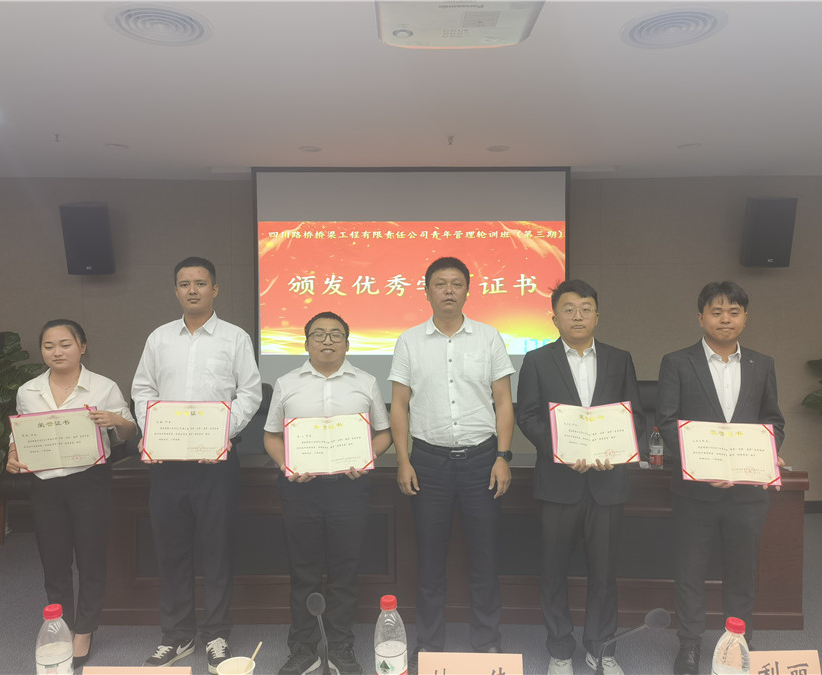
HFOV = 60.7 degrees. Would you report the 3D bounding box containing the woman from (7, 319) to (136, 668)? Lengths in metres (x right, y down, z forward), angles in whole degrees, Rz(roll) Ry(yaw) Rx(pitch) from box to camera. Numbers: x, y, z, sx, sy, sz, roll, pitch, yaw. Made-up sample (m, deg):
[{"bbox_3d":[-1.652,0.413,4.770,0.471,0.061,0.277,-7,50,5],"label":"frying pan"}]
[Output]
[{"bbox_3d":[-1.470,0.665,3.075,0.500,1.530,0.380,-1,3,-5],"label":"woman"}]

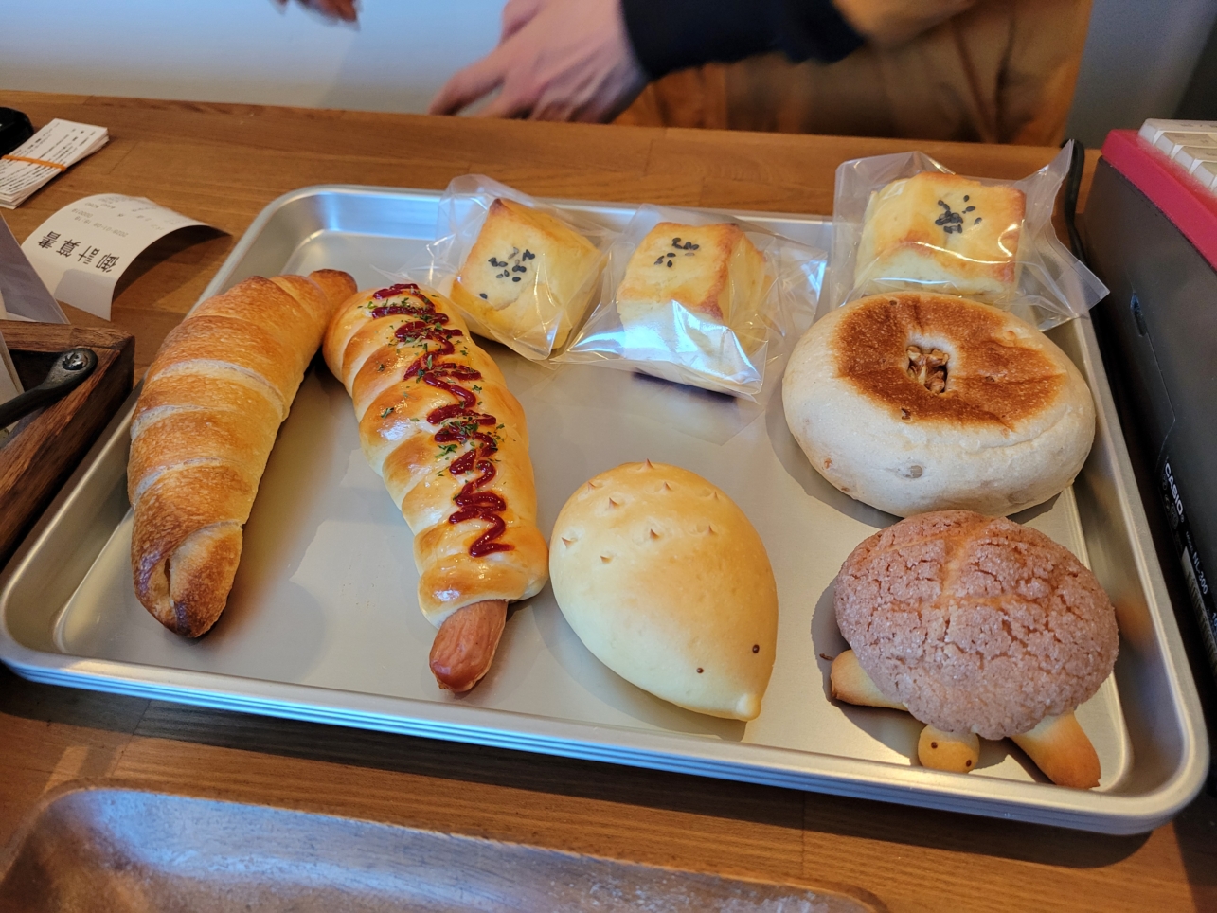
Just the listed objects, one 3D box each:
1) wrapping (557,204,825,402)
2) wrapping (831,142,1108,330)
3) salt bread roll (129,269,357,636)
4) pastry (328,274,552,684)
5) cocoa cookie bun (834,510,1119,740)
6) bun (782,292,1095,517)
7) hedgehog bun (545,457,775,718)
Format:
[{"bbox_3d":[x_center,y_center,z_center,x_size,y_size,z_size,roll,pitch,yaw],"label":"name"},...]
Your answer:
[{"bbox_3d":[0.030,-0.057,0.321,0.076,0.032,0.068,14,51,15],"label":"wrapping"},{"bbox_3d":[0.125,-0.078,0.322,0.084,0.042,0.063,11,50,13],"label":"wrapping"},{"bbox_3d":[-0.115,-0.015,0.288,0.048,0.039,0.150,0,49,3],"label":"salt bread roll"},{"bbox_3d":[-0.055,-0.004,0.279,0.052,0.032,0.165,-16,50,-10],"label":"pastry"},{"bbox_3d":[0.092,0.039,0.230,0.066,0.033,0.060,15,51,16],"label":"cocoa cookie bun"},{"bbox_3d":[0.101,-0.020,0.284,0.093,0.032,0.092,6,49,8],"label":"bun"},{"bbox_3d":[0.014,0.030,0.242,0.051,0.037,0.082,-22,51,-15],"label":"hedgehog bun"}]

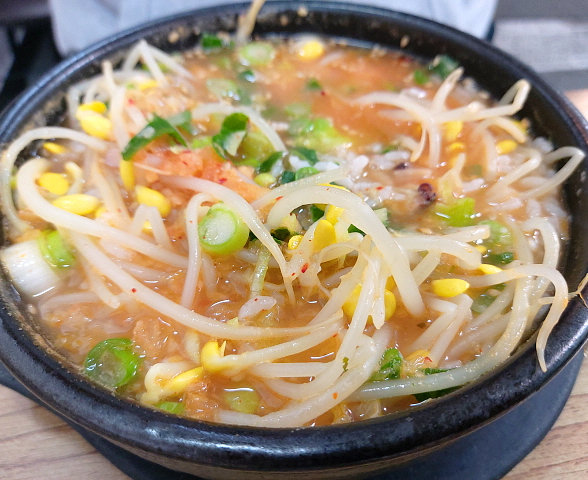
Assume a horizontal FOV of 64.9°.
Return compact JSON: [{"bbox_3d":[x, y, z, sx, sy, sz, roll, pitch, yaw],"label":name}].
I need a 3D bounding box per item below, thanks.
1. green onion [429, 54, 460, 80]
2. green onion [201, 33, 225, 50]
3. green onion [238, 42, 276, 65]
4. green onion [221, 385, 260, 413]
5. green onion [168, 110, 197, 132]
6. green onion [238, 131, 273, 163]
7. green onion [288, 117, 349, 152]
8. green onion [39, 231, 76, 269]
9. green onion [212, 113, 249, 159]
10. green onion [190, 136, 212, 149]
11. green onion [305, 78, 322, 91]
[{"bbox_3d":[0.058,-0.067,0.179,0.011,0.004,0.010,0,50,0],"label":"green onion"},{"bbox_3d":[-0.033,-0.080,0.186,0.009,0.006,0.006,-9,51,-6],"label":"green onion"},{"bbox_3d":[-0.014,-0.073,0.181,0.013,0.004,0.013,-5,51,-3],"label":"green onion"},{"bbox_3d":[-0.011,0.034,0.097,0.008,0.004,0.006,-16,52,-11],"label":"green onion"},{"bbox_3d":[-0.036,-0.039,0.151,0.010,0.006,0.007,-14,52,-10],"label":"green onion"},{"bbox_3d":[-0.013,-0.030,0.148,0.013,0.005,0.011,0,50,0],"label":"green onion"},{"bbox_3d":[0.008,-0.035,0.152,0.019,0.006,0.012,0,50,0],"label":"green onion"},{"bbox_3d":[-0.061,0.002,0.119,0.007,0.009,0.006,-34,58,-24],"label":"green onion"},{"bbox_3d":[-0.020,-0.033,0.145,0.011,0.011,0.009,-8,51,-6],"label":"green onion"},{"bbox_3d":[-0.030,-0.031,0.149,0.006,0.003,0.005,0,50,0],"label":"green onion"},{"bbox_3d":[0.007,-0.057,0.169,0.006,0.004,0.006,1,51,2],"label":"green onion"}]

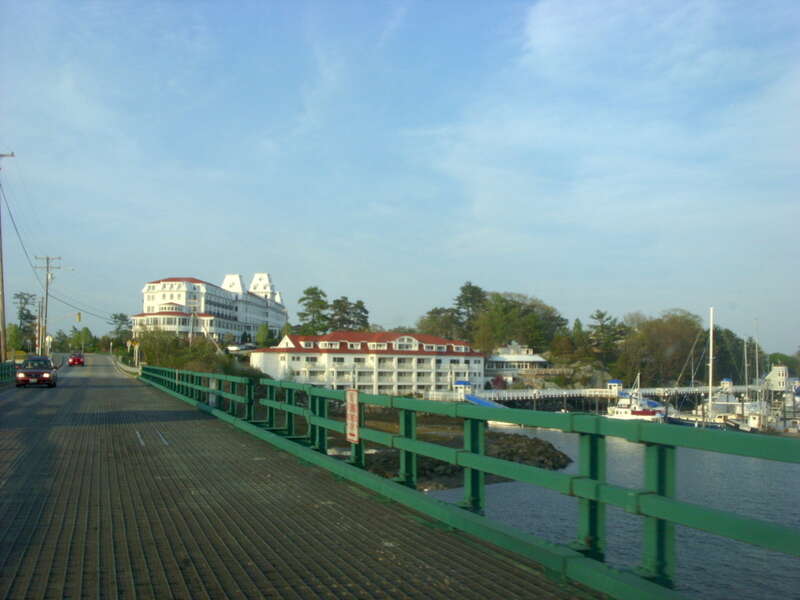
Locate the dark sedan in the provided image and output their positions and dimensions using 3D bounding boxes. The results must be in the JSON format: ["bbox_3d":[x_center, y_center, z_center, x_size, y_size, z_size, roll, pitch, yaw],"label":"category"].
[{"bbox_3d":[-18.524,3.710,45.000,1.750,1.430,4.550,2,-5,-19],"label":"dark sedan"}]

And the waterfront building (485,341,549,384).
[{"bbox_3d":[26.028,14.590,205.000,14.000,10.000,13.000,3,-5,-28],"label":"waterfront building"}]

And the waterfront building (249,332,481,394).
[{"bbox_3d":[-6.672,13.666,189.000,46.000,13.600,21.000,3,-5,-29],"label":"waterfront building"}]

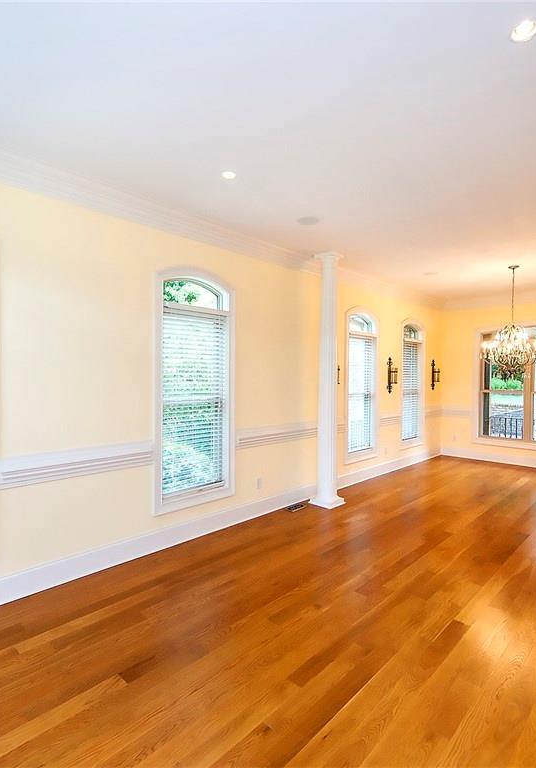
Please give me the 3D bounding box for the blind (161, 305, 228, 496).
[{"bbox_3d":[-0.693,0.160,3.924,0.059,1.741,0.744,2,2,44],"label":"blind"}]

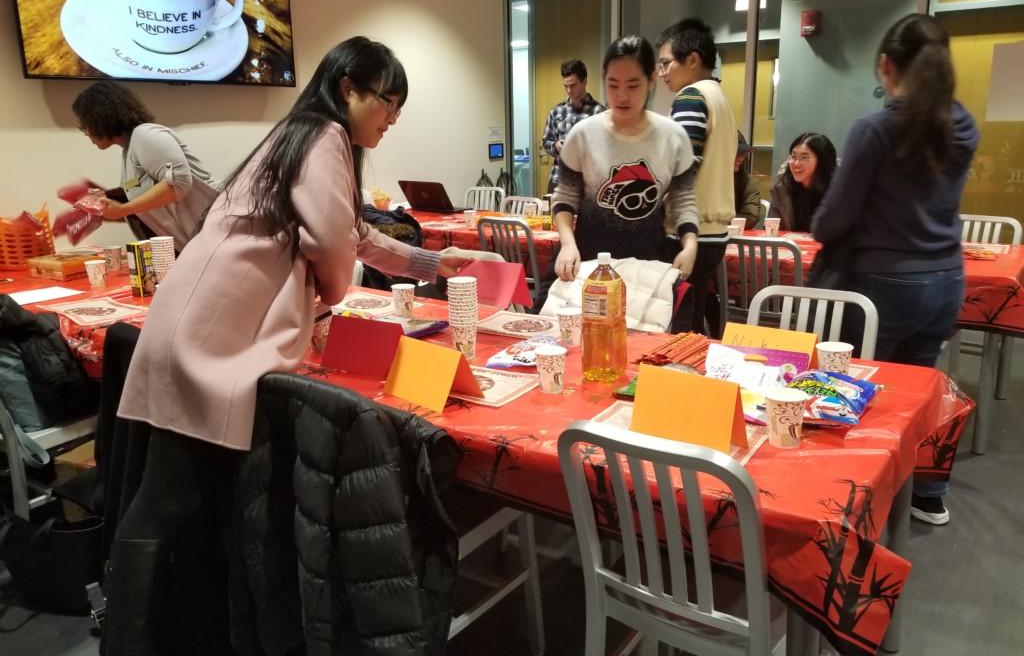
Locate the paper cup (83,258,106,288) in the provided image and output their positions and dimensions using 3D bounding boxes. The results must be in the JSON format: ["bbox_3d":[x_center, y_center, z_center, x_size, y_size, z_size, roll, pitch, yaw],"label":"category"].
[{"bbox_3d":[-1.682,-0.217,3.118,0.080,0.096,0.080,-1,14,0],"label":"paper cup"}]

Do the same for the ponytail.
[{"bbox_3d":[1.244,-0.713,2.360,0.200,0.465,0.220,-4,15,-8],"label":"ponytail"}]

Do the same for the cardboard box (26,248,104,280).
[{"bbox_3d":[-2.053,-0.280,3.556,0.268,0.079,0.200,7,17,30],"label":"cardboard box"}]

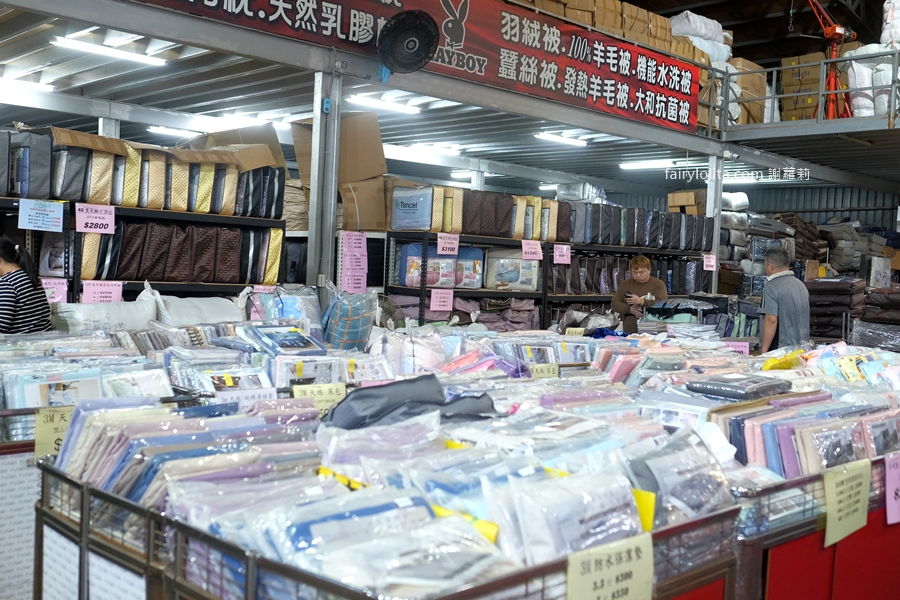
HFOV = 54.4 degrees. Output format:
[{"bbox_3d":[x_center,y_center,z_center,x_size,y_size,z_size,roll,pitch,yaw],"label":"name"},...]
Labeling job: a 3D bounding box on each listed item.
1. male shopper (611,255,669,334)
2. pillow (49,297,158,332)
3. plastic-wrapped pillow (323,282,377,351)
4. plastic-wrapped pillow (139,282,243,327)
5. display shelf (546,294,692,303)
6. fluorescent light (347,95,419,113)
[{"bbox_3d":[1.724,0.347,8.133,0.520,1.520,0.420,3,3,12],"label":"male shopper"},{"bbox_3d":[-2.284,0.141,5.750,0.630,0.280,0.360,0,3,-42],"label":"pillow"},{"bbox_3d":[-0.655,0.127,5.700,0.340,0.430,0.240,2,3,-12],"label":"plastic-wrapped pillow"},{"bbox_3d":[-1.824,0.102,6.150,0.630,0.280,0.360,0,3,-42],"label":"plastic-wrapped pillow"},{"bbox_3d":[1.985,-0.035,10.813,3.000,0.080,0.560,0,3,-42],"label":"display shelf"},{"bbox_3d":[-0.821,-2.407,10.800,1.180,0.080,0.120,0,3,-42],"label":"fluorescent light"}]

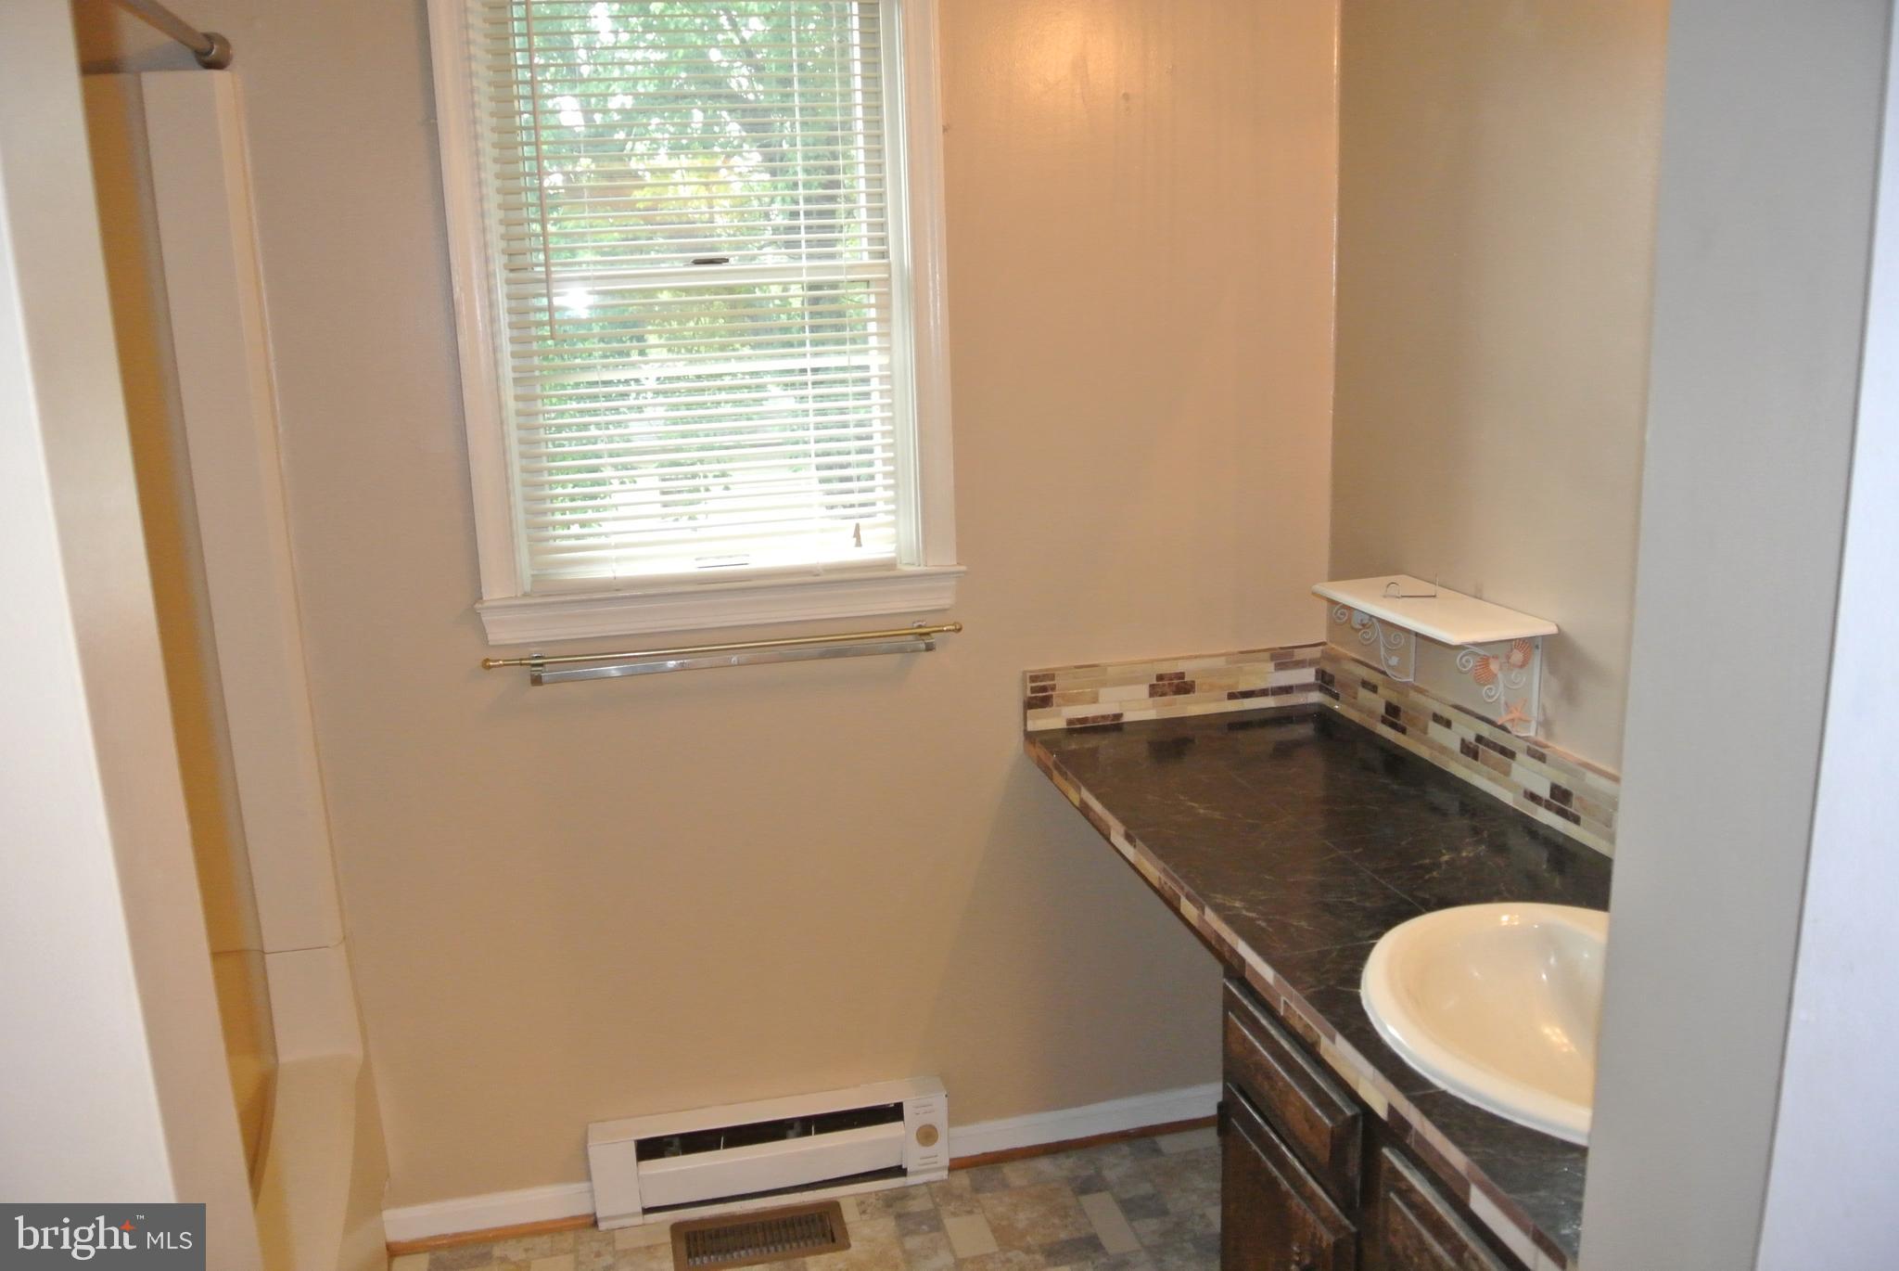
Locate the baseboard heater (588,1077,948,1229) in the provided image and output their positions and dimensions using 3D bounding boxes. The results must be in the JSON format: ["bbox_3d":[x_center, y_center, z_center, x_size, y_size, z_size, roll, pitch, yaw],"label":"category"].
[{"bbox_3d":[-0.301,0.888,2.442,0.601,0.165,0.068,-4,13,-12],"label":"baseboard heater"}]

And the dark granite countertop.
[{"bbox_3d":[0.561,0.313,1.762,0.547,0.042,1.508,-4,13,-12],"label":"dark granite countertop"}]

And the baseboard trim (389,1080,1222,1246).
[{"bbox_3d":[-0.153,0.921,2.509,1.586,0.083,0.020,-4,13,-12],"label":"baseboard trim"}]

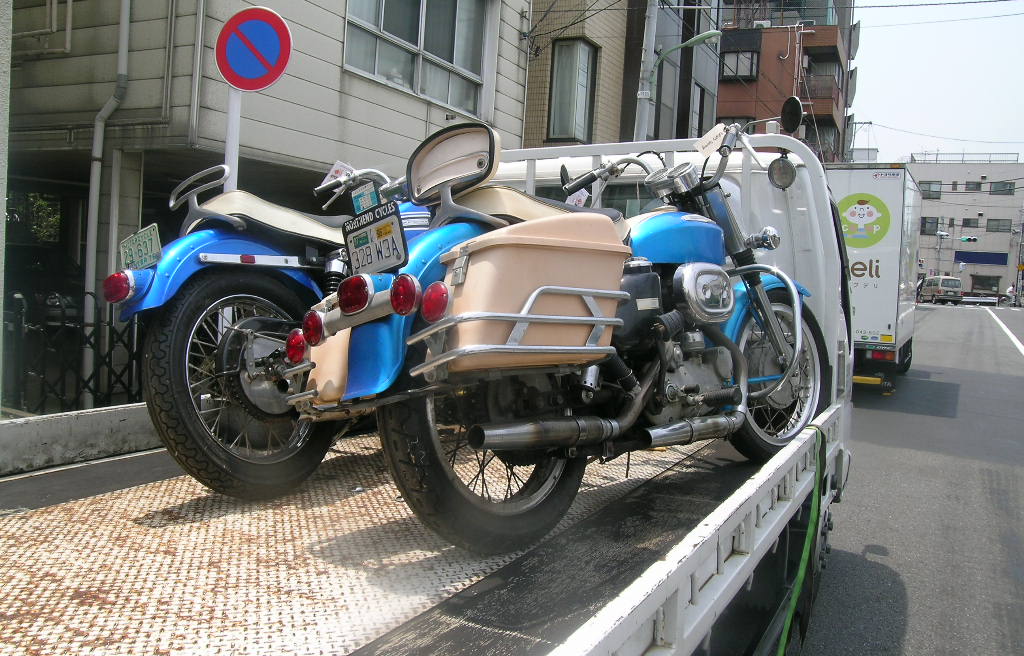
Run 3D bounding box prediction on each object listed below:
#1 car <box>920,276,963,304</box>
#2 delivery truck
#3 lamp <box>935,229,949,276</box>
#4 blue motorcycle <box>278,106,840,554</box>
[{"bbox_3d":[32.011,-2.814,61.677,1.690,1.980,4.600,5,4,11],"label":"car"},{"bbox_3d":[5.258,-0.746,13.001,1.820,2.980,4.800,4,5,29],"label":"delivery truck"},{"bbox_3d":[33.042,-4.775,64.214,1.100,5.700,0.350,6,5,28],"label":"lamp"},{"bbox_3d":[0.396,-0.062,2.424,0.860,1.150,2.270,-8,-5,41],"label":"blue motorcycle"}]

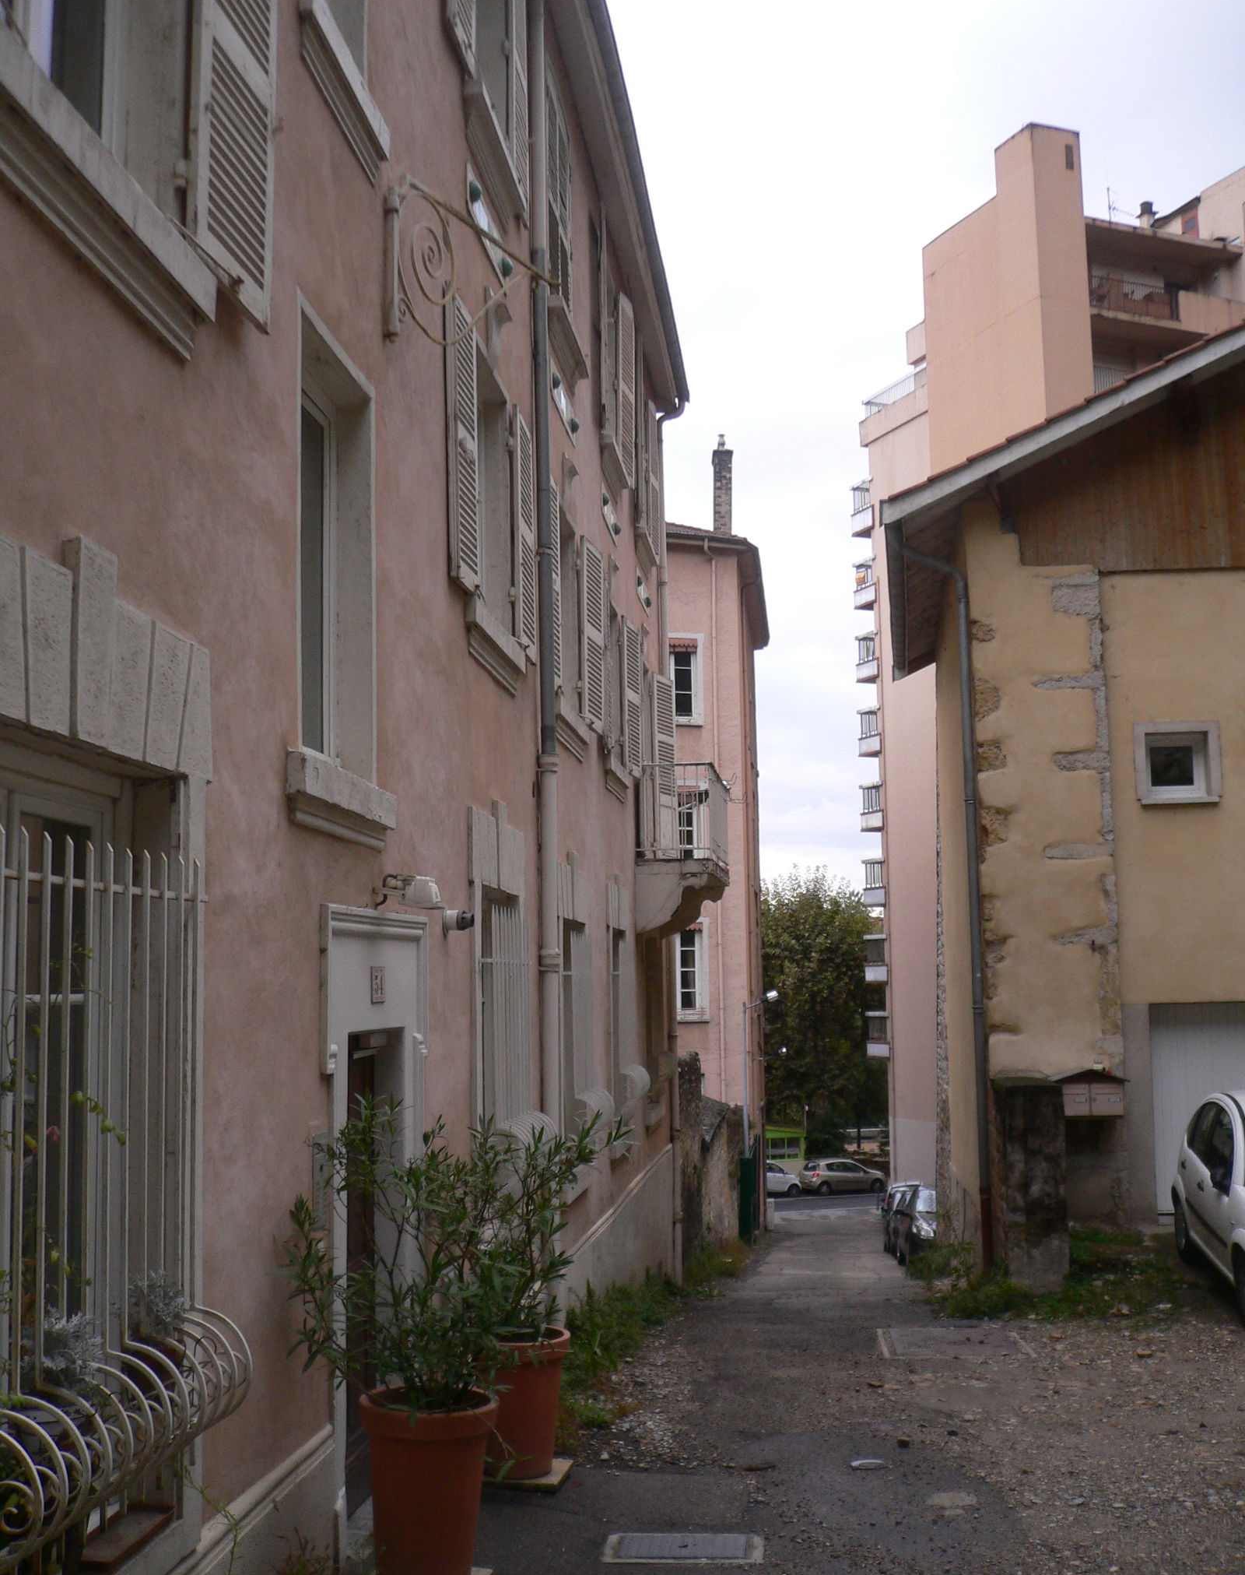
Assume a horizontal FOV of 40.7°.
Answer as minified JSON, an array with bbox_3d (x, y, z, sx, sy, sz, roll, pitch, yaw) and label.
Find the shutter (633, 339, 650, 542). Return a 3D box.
[{"bbox_3d":[0.220,-3.902,18.839,0.070,1.950,0.580,-2,-7,6],"label":"shutter"}]

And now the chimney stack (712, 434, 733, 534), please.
[{"bbox_3d":[2.338,-7.106,39.300,0.470,2.400,0.600,0,-7,-8],"label":"chimney stack"}]

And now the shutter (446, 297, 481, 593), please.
[{"bbox_3d":[-0.827,-1.773,8.768,0.070,1.500,0.580,-2,-7,6],"label":"shutter"}]

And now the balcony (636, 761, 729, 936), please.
[{"bbox_3d":[0.725,0.778,19.021,0.820,1.760,3.300,-2,-7,6],"label":"balcony"}]

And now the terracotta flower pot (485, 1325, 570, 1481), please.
[{"bbox_3d":[-0.513,3.102,8.466,0.520,0.658,0.520,-1,-7,0],"label":"terracotta flower pot"}]

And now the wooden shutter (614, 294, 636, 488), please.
[{"bbox_3d":[0.046,-4.172,17.580,0.050,1.930,0.557,-3,-7,16],"label":"wooden shutter"}]

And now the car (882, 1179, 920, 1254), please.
[{"bbox_3d":[6.537,9.277,36.600,1.750,1.520,4.200,-2,-12,6],"label":"car"}]

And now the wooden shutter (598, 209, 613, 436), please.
[{"bbox_3d":[-0.171,-4.369,15.961,0.050,1.950,0.545,-1,-7,-1],"label":"wooden shutter"}]

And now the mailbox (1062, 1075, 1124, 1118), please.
[{"bbox_3d":[3.933,2.611,14.200,0.550,0.360,0.360,-1,-6,-1],"label":"mailbox"}]

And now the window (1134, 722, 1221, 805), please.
[{"bbox_3d":[5.552,-0.235,16.806,0.790,0.840,0.170,-2,-7,6],"label":"window"}]

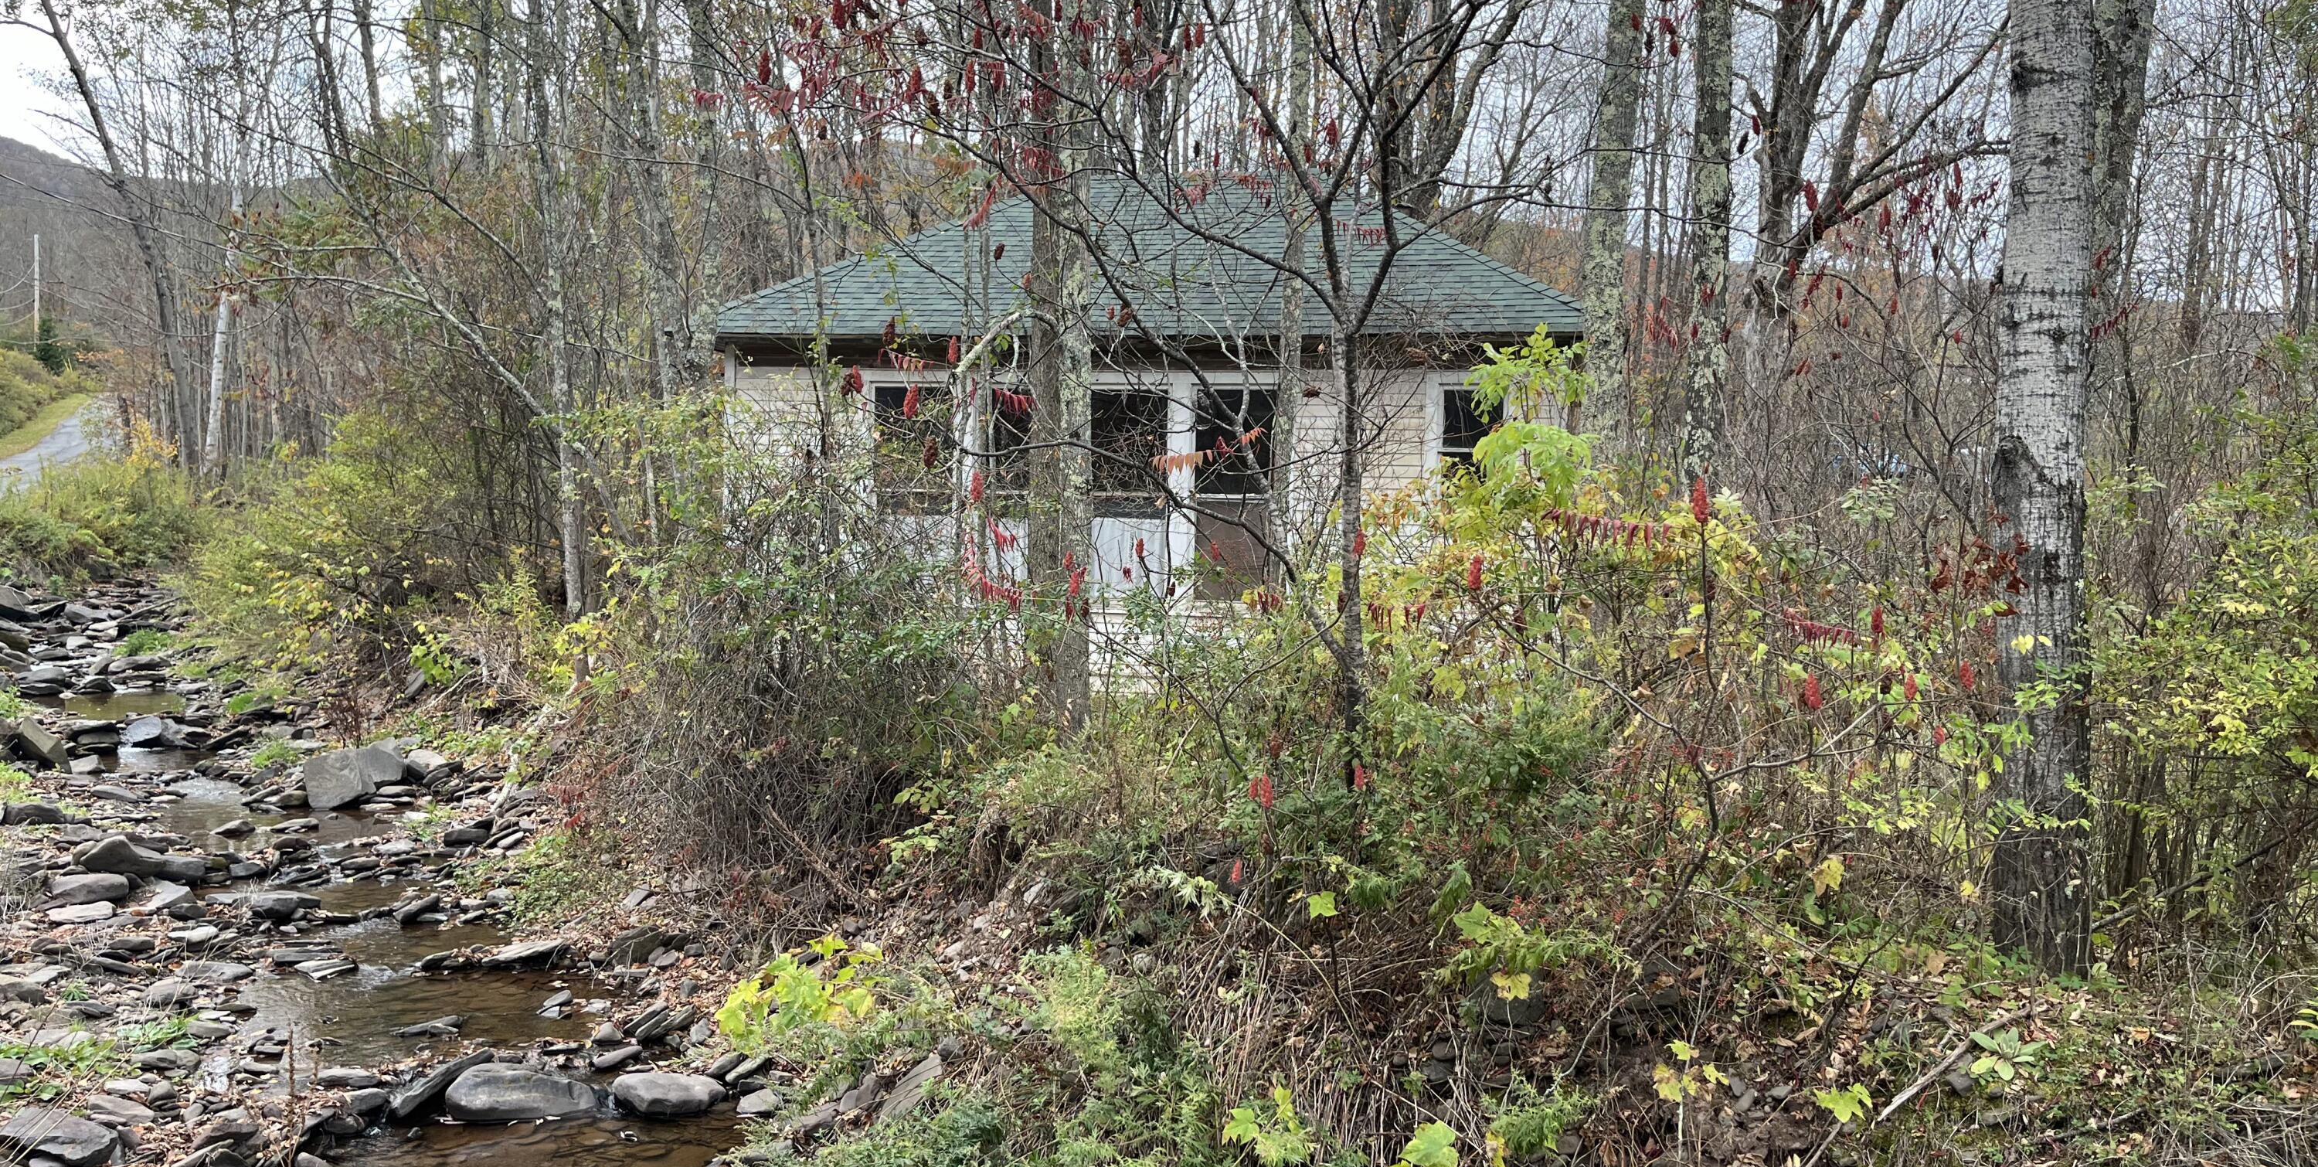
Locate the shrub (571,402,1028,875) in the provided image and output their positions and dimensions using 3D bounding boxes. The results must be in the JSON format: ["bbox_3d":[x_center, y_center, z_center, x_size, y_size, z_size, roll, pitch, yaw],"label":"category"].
[{"bbox_3d":[-2.187,0.295,10.700,2.600,2.600,2.200,-1,7,-12],"label":"shrub"}]

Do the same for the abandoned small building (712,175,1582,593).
[{"bbox_3d":[0.388,-1.752,19.005,8.891,5.341,6.347,2,7,14],"label":"abandoned small building"}]

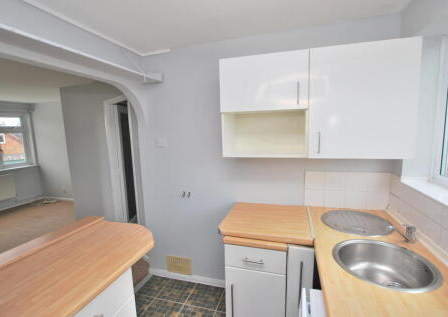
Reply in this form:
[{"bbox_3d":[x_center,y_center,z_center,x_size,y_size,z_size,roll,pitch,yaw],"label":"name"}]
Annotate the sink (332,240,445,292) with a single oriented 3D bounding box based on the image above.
[{"bbox_3d":[0.794,0.592,1.067,0.434,0.169,0.434,1,8,16],"label":"sink"}]

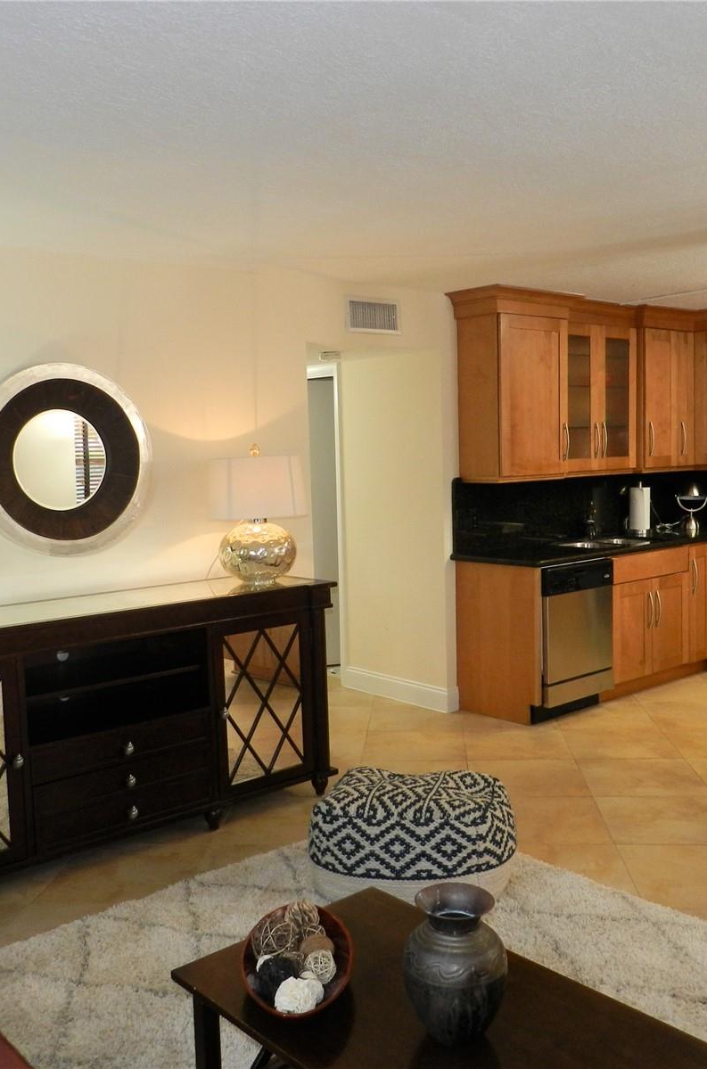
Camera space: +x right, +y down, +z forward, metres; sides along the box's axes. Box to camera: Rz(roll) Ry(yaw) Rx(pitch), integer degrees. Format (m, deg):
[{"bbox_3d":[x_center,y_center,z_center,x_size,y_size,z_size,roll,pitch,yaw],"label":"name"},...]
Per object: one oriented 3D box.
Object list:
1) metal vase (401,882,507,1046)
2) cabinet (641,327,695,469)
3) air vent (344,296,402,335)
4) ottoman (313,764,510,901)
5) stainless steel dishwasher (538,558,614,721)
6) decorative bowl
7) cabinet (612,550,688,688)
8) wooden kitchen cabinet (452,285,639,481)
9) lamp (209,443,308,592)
[{"bbox_3d":[0.193,0.810,1.784,0.195,0.248,0.195,-2,5,0],"label":"metal vase"},{"bbox_3d":[2.014,-0.892,6.425,0.600,0.935,0.340,-5,6,-39],"label":"cabinet"},{"bbox_3d":[0.117,-1.166,5.055,0.388,0.187,0.030,-5,6,-39],"label":"air vent"},{"bbox_3d":[0.238,1.041,3.359,0.630,0.340,0.510,-1,5,14],"label":"ottoman"},{"bbox_3d":[1.101,0.593,5.562,0.610,0.870,0.600,-5,6,-39],"label":"stainless steel dishwasher"},{"bbox_3d":[-0.111,0.863,1.902,0.225,0.105,0.352,-2,5,-2],"label":"decorative bowl"},{"bbox_3d":[1.636,0.467,6.008,0.796,0.755,0.610,-6,6,-39],"label":"cabinet"},{"bbox_3d":[1.206,-0.875,5.742,1.360,1.080,0.370,-5,6,-39],"label":"wooden kitchen cabinet"},{"bbox_3d":[-0.445,-0.090,4.341,0.450,0.630,0.450,-6,6,-39],"label":"lamp"}]

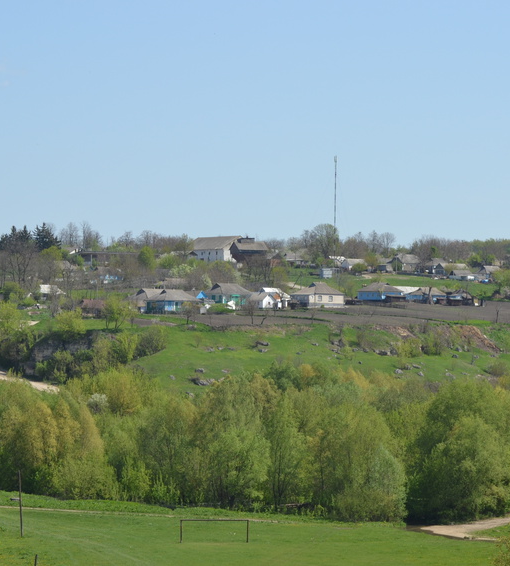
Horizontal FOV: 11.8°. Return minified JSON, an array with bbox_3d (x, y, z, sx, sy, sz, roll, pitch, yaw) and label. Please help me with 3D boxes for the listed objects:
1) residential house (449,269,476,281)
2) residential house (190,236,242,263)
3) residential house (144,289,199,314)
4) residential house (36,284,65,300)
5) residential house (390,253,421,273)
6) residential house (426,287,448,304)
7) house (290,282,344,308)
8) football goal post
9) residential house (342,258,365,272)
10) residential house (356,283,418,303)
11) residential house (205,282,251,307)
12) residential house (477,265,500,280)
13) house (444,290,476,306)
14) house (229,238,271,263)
[{"bbox_3d":[63.219,-2.437,755.000,7.600,3.800,5.400,0,0,-25],"label":"residential house"},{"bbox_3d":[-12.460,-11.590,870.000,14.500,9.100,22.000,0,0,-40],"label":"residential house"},{"bbox_3d":[-19.900,4.690,605.000,10.500,5.900,8.800,0,0,-28],"label":"residential house"},{"bbox_3d":[-57.480,2.880,700.000,7.300,4.700,6.300,0,0,-12],"label":"residential house"},{"bbox_3d":[49.000,-6.410,815.000,8.200,6.100,8.000,0,0,-38],"label":"residential house"},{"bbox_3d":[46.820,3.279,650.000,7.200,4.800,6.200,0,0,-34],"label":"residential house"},{"bbox_3d":[15.760,3.050,620.000,10.700,6.200,9.000,0,0,-28],"label":"house"},{"bbox_3d":[-4.326,26.875,268.000,7.450,2.500,0.150,0,0,-3],"label":"football goal post"},{"bbox_3d":[32.759,-5.791,820.000,7.500,4.200,5.400,0,0,-29],"label":"residential house"},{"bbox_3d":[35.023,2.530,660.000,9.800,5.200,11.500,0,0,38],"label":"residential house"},{"bbox_3d":[-6.662,3.024,635.000,9.500,5.800,8.200,0,0,-34],"label":"residential house"},{"bbox_3d":[75.480,-3.290,800.000,6.800,5.000,6.200,0,0,-32],"label":"residential house"},{"bbox_3d":[52.940,4.080,640.000,6.700,4.200,6.000,0,0,-25],"label":"house"},{"bbox_3d":[-1.940,-10.740,845.000,11.200,8.400,7.600,0,0,-27],"label":"house"}]

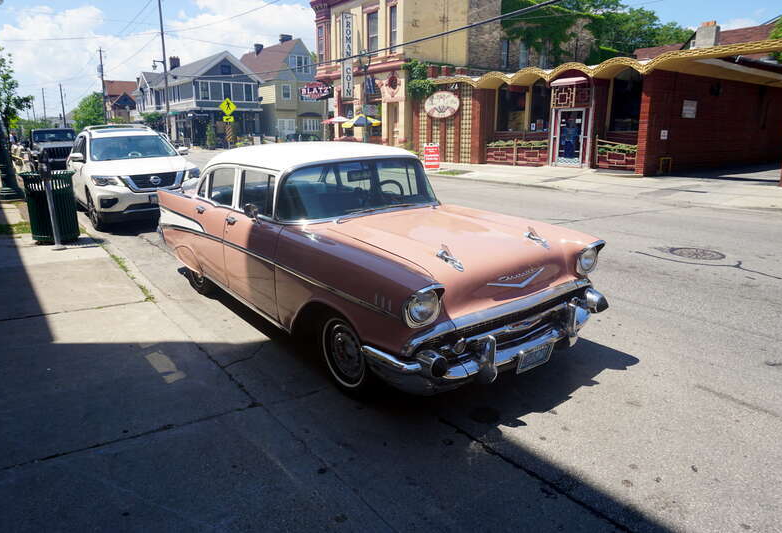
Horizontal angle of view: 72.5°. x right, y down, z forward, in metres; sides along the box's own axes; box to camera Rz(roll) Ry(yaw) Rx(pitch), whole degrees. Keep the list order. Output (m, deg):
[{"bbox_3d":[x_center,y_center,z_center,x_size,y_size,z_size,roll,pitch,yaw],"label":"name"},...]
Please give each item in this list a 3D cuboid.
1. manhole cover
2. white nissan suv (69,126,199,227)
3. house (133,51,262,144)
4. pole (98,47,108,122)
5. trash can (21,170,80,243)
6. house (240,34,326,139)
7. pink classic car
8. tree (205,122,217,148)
[{"bbox_3d":[4.139,-0.156,7.217,0.760,0.040,0.760,-11,18,-35],"label":"manhole cover"},{"bbox_3d":[-5.465,-1.973,11.013,1.960,1.780,5.000,-11,18,-35],"label":"white nissan suv"},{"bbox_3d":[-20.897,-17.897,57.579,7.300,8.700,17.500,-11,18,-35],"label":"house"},{"bbox_3d":[-35.835,-21.371,66.094,0.700,11.000,0.450,-11,18,-35],"label":"pole"},{"bbox_3d":[-4.795,-0.840,7.536,0.680,0.960,0.680,-11,18,-35],"label":"trash can"},{"bbox_3d":[-13.570,-20.255,62.627,6.600,10.700,13.500,-11,18,-35],"label":"house"},{"bbox_3d":[-0.673,-0.350,5.073,1.880,1.540,5.080,-11,18,-36],"label":"pink classic car"},{"bbox_3d":[-14.804,-11.145,44.372,0.950,2.200,0.950,-11,18,-35],"label":"tree"}]

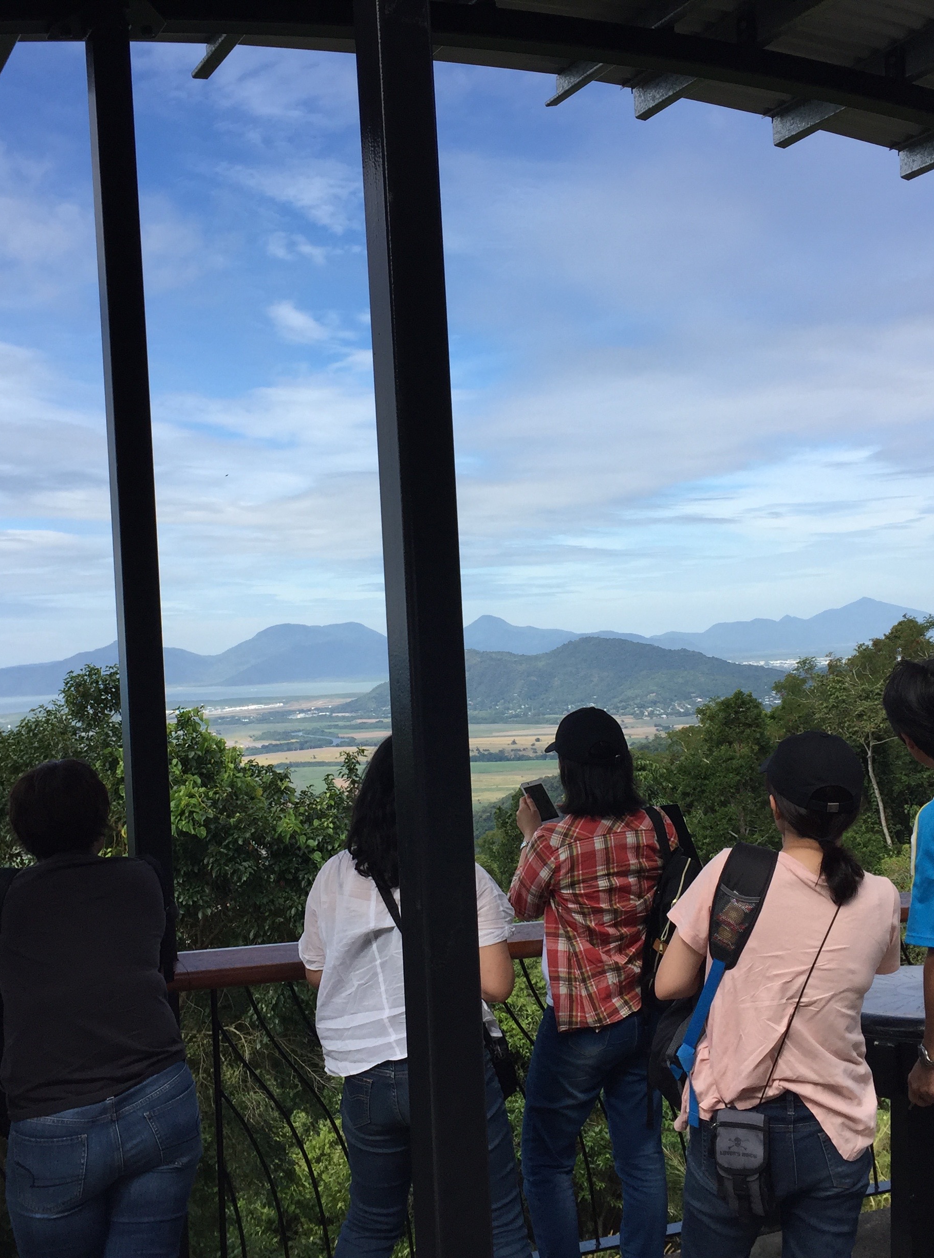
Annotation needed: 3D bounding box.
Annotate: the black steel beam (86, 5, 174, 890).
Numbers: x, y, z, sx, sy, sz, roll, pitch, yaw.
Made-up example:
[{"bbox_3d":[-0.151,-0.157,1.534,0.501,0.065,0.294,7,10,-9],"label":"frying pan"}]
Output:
[{"bbox_3d":[-0.782,0.109,3.380,0.090,3.150,0.090,-3,0,-23],"label":"black steel beam"}]

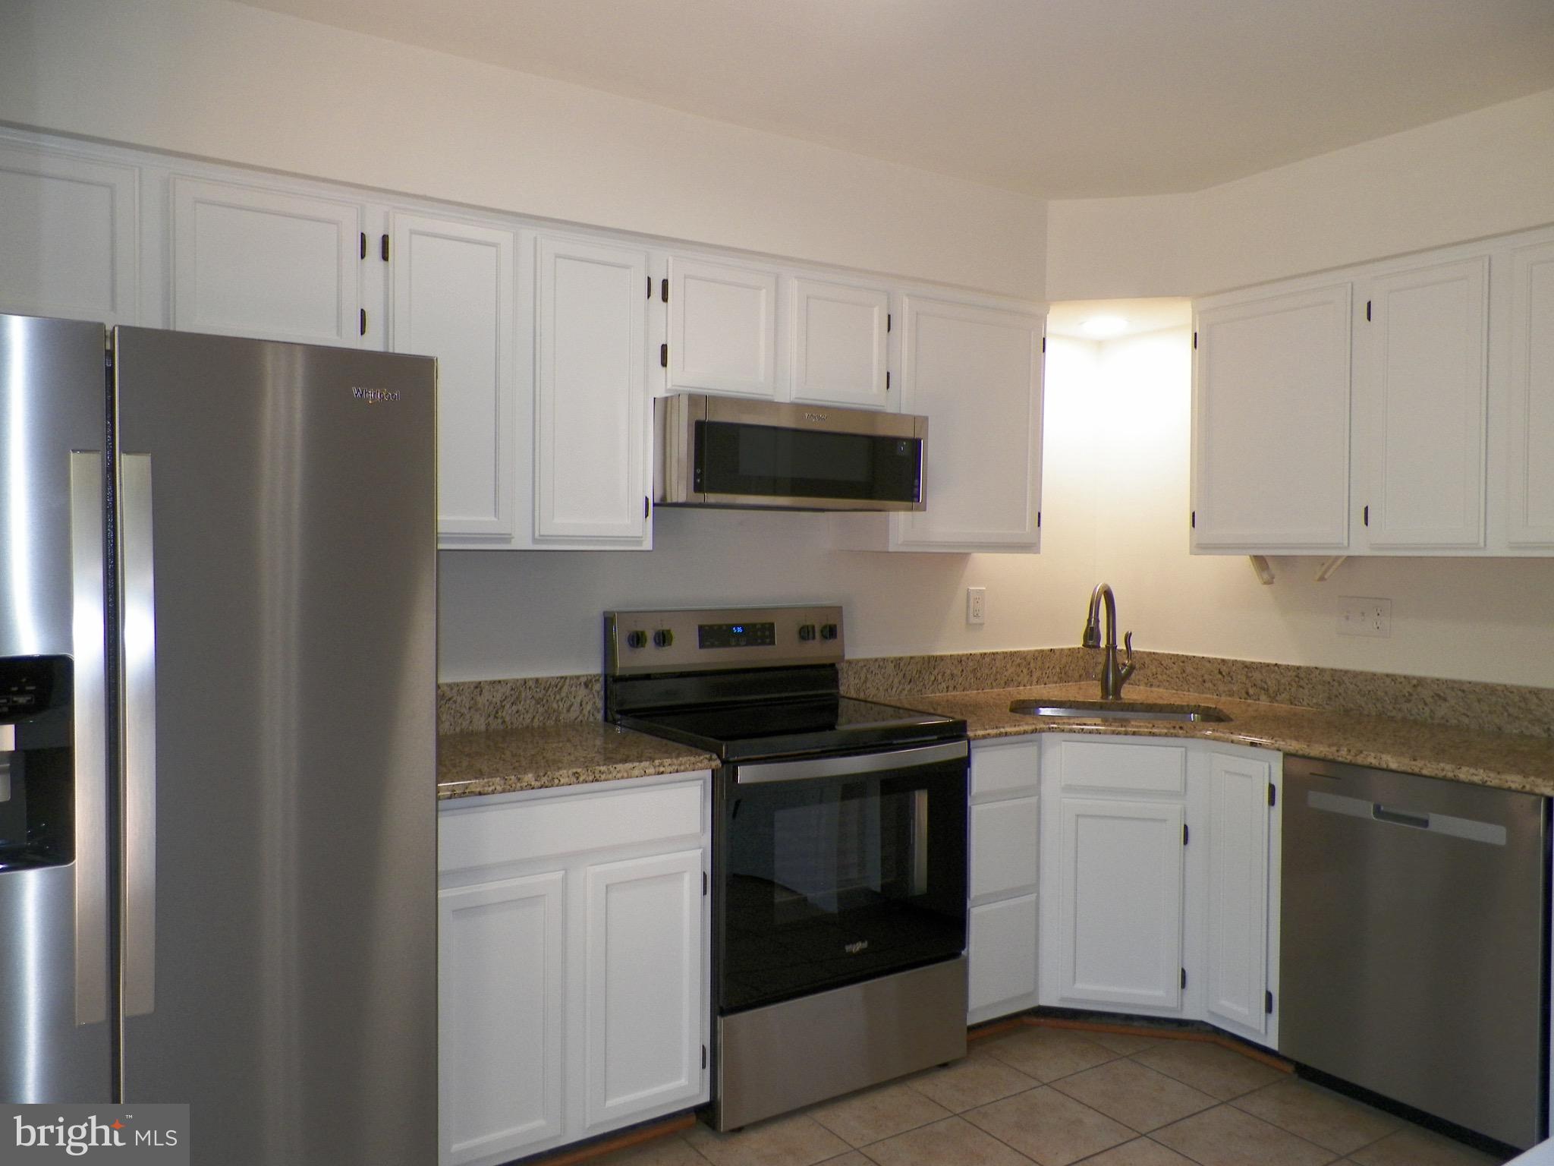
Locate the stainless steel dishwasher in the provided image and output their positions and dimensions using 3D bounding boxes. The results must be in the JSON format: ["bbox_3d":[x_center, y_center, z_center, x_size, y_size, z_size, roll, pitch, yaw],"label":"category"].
[{"bbox_3d":[1.712,0.851,2.800,0.599,0.810,0.602,-1,2,-33],"label":"stainless steel dishwasher"}]

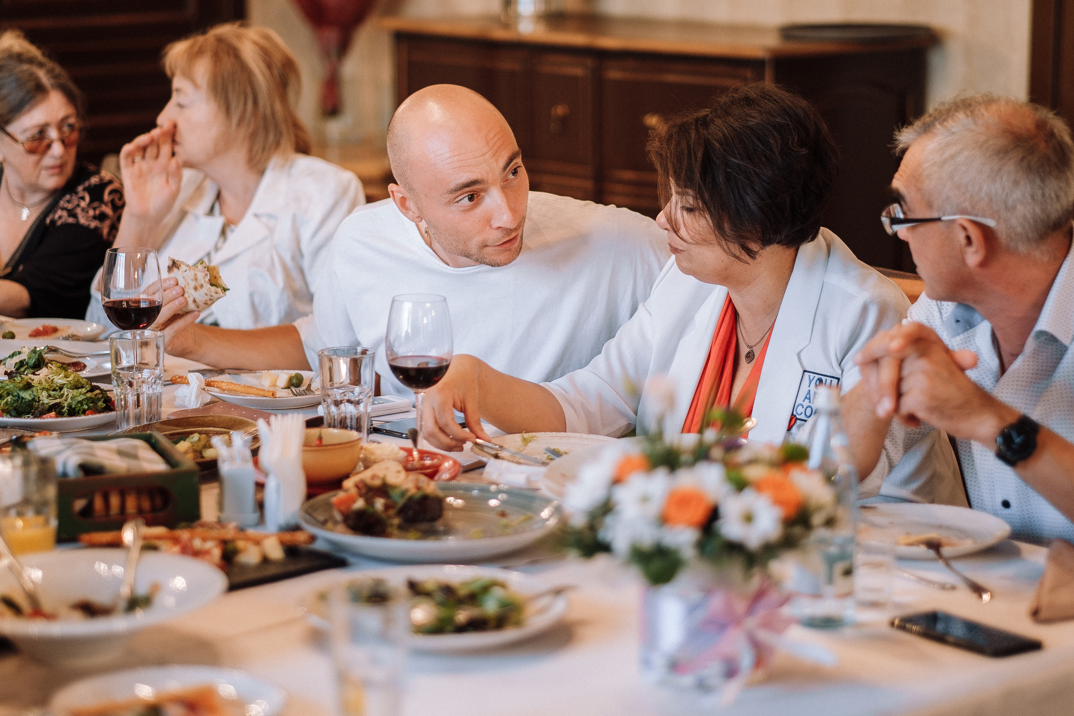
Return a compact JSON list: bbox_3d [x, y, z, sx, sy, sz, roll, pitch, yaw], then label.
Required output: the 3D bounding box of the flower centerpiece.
[{"bbox_3d":[0.155,0.176,2.386,0.260,0.268,0.240,0,10,0],"label":"flower centerpiece"}]

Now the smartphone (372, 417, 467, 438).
[{"bbox_3d":[-0.148,0.093,3.439,0.145,0.008,0.070,-9,14,-41],"label":"smartphone"}]

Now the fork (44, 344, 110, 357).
[{"bbox_3d":[-0.710,-0.004,3.965,0.200,0.025,0.025,0,10,0],"label":"fork"}]

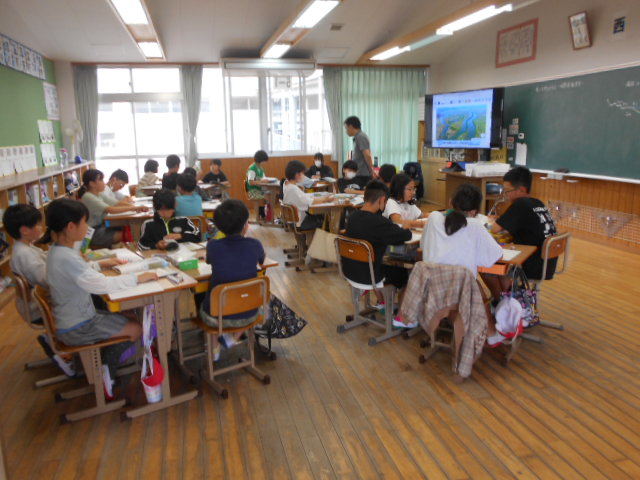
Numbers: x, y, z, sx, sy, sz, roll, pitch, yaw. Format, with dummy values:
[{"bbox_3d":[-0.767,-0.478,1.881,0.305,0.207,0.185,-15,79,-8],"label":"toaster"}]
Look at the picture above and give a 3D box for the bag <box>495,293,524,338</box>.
[{"bbox_3d":[1.155,0.460,2.930,0.160,0.270,0.110,7,15,30],"label":"bag"}]

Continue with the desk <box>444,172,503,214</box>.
[{"bbox_3d":[2.517,-0.701,7.717,0.680,0.710,1.250,-4,13,-14],"label":"desk"}]

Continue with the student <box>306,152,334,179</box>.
[{"bbox_3d":[0.001,-0.882,7.890,0.440,1.090,0.580,-1,13,0],"label":"student"}]

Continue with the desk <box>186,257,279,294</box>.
[{"bbox_3d":[-0.625,0.456,3.015,0.630,0.620,0.430,-10,15,-34],"label":"desk"}]

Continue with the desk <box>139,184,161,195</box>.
[{"bbox_3d":[-2.428,-0.501,7.444,0.433,0.665,0.625,-2,13,-4],"label":"desk"}]

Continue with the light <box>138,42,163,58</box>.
[{"bbox_3d":[-2.480,-2.827,7.063,0.270,0.100,1.250,-4,13,-14],"label":"light"}]

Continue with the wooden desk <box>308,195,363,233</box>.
[{"bbox_3d":[0.042,-0.074,5.240,0.430,0.665,0.630,-4,13,-14],"label":"wooden desk"}]

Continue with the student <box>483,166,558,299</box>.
[{"bbox_3d":[1.419,0.067,3.379,0.580,1.150,0.430,9,16,38],"label":"student"}]

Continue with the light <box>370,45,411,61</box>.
[{"bbox_3d":[1.121,-3.023,7.640,0.270,0.100,1.250,-4,13,-14],"label":"light"}]

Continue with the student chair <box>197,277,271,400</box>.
[{"bbox_3d":[-0.523,0.500,2.796,0.372,0.667,0.419,-9,15,-33],"label":"student chair"}]

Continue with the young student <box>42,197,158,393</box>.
[{"bbox_3d":[-1.171,0.332,2.602,0.600,1.115,0.400,-10,16,-35],"label":"young student"}]

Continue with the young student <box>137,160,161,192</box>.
[{"bbox_3d":[-2.610,-0.690,7.354,0.525,1.079,0.398,-5,13,-17],"label":"young student"}]

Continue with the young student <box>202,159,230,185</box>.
[{"bbox_3d":[-1.632,-0.766,7.733,0.412,1.029,0.511,-2,13,-6],"label":"young student"}]

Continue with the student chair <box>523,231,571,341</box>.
[{"bbox_3d":[1.507,0.313,3.418,0.350,0.679,0.410,-10,16,-35],"label":"student chair"}]

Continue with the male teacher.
[{"bbox_3d":[0.567,-0.911,6.740,0.420,1.620,0.450,-2,13,-2],"label":"male teacher"}]

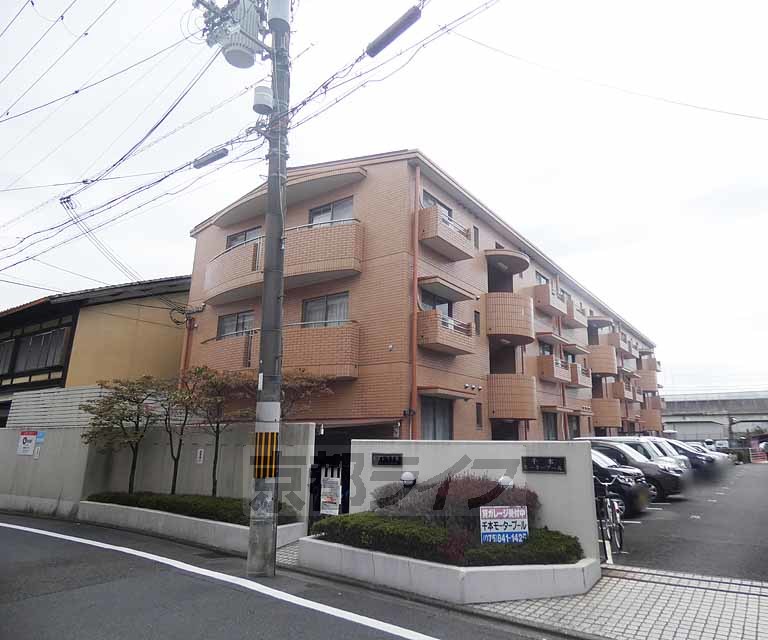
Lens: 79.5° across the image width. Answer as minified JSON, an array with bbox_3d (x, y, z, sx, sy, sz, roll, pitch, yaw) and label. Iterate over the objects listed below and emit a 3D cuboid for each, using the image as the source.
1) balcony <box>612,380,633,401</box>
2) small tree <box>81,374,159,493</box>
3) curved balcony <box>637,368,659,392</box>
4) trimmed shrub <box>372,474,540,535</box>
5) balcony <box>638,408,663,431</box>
[{"bbox_3d":[13.383,4.038,25.844,0.600,0.950,1.900,-9,-17,38],"label":"balcony"},{"bbox_3d":[-5.148,2.347,9.251,1.600,2.500,1.550,-7,-16,30],"label":"small tree"},{"bbox_3d":[17.982,4.224,31.350,0.920,1.380,2.250,-9,-17,38],"label":"curved balcony"},{"bbox_3d":[0.991,2.616,6.573,2.300,0.750,1.000,-6,-16,25],"label":"trimmed shrub"},{"bbox_3d":[17.921,6.731,30.744,0.920,1.330,2.250,-9,-17,38],"label":"balcony"}]

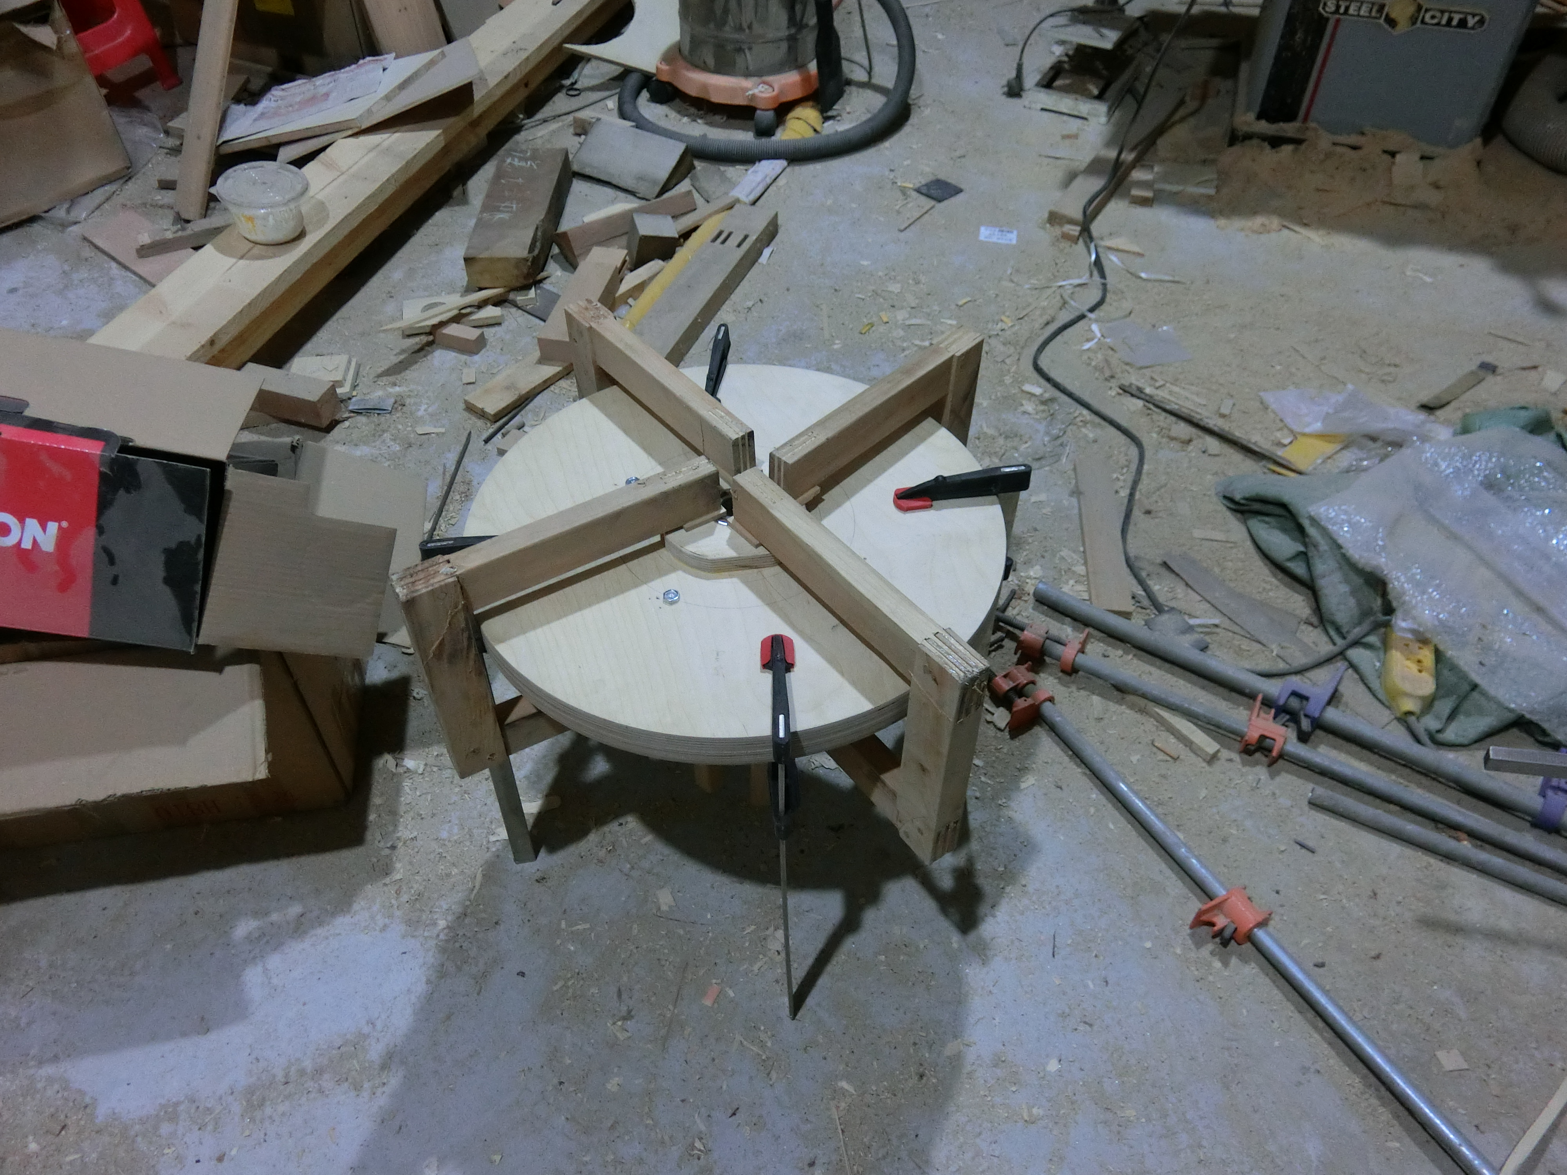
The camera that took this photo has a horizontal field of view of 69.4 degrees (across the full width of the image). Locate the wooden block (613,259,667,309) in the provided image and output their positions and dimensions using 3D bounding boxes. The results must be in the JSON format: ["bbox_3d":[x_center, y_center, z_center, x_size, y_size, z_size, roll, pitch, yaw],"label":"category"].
[{"bbox_3d":[-0.272,-0.576,2.142,0.035,0.036,0.110,29,53,26],"label":"wooden block"}]

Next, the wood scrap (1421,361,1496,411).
[{"bbox_3d":[1.152,-0.345,1.931,0.188,0.010,0.030,-31,53,-27],"label":"wood scrap"}]

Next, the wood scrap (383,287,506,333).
[{"bbox_3d":[-0.616,-0.502,2.051,0.235,0.024,0.022,-22,49,-27],"label":"wood scrap"}]

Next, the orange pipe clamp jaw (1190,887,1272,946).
[{"bbox_3d":[0.471,0.346,1.182,0.074,0.050,0.048,-21,48,-21],"label":"orange pipe clamp jaw"}]

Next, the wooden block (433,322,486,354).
[{"bbox_3d":[-0.569,-0.439,1.994,0.080,0.028,0.033,15,46,15],"label":"wooden block"}]

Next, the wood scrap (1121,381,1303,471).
[{"bbox_3d":[0.701,-0.263,1.853,0.338,0.010,0.016,35,55,29],"label":"wood scrap"}]

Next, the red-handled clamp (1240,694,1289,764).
[{"bbox_3d":[0.582,0.173,1.357,0.047,0.056,0.070,24,49,22],"label":"red-handled clamp"}]

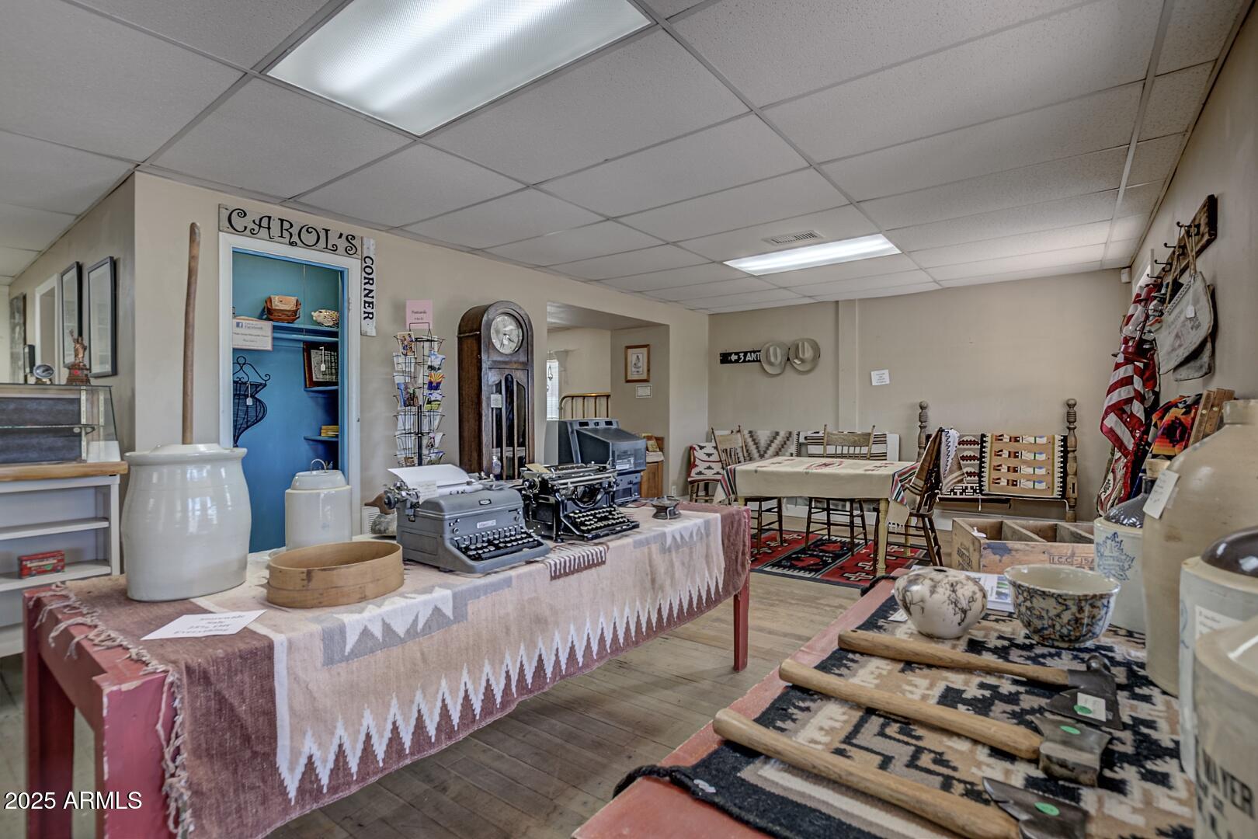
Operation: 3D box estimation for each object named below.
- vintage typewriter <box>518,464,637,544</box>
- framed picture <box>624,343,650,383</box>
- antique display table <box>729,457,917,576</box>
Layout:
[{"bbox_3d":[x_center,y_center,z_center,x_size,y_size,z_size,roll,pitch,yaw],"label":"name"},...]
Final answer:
[{"bbox_3d":[-0.168,0.287,1.943,0.345,0.255,0.400,0,0,40],"label":"vintage typewriter"},{"bbox_3d":[0.097,-0.660,6.180,0.340,0.445,0.025,0,0,35],"label":"framed picture"},{"bbox_3d":[1.595,0.737,4.255,1.180,0.750,0.890,0,0,38],"label":"antique display table"}]

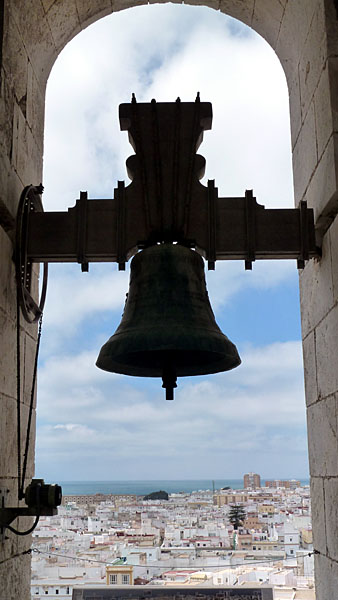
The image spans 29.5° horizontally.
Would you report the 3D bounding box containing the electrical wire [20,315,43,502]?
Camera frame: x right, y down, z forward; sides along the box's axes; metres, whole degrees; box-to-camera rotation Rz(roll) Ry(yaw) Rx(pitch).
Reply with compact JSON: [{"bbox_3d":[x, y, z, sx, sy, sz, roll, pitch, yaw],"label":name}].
[{"bbox_3d":[-0.975,0.699,4.607,0.030,1.372,0.030,0,-31,1],"label":"electrical wire"}]

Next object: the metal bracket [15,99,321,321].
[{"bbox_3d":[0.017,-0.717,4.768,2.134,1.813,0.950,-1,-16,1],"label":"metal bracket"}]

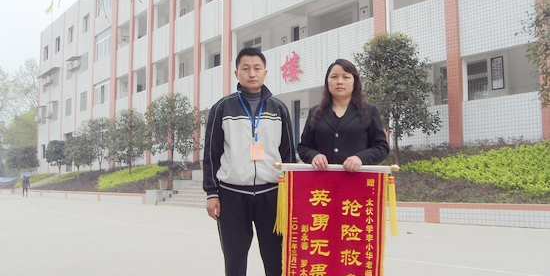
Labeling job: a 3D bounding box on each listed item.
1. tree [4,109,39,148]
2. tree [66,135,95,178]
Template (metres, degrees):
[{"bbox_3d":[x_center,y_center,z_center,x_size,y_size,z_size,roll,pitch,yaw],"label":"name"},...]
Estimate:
[{"bbox_3d":[-31.239,0.842,76.346,5.500,9.017,5.500,0,-4,0],"label":"tree"},{"bbox_3d":[-12.974,1.247,41.314,2.000,2.970,2.000,0,-4,0],"label":"tree"}]

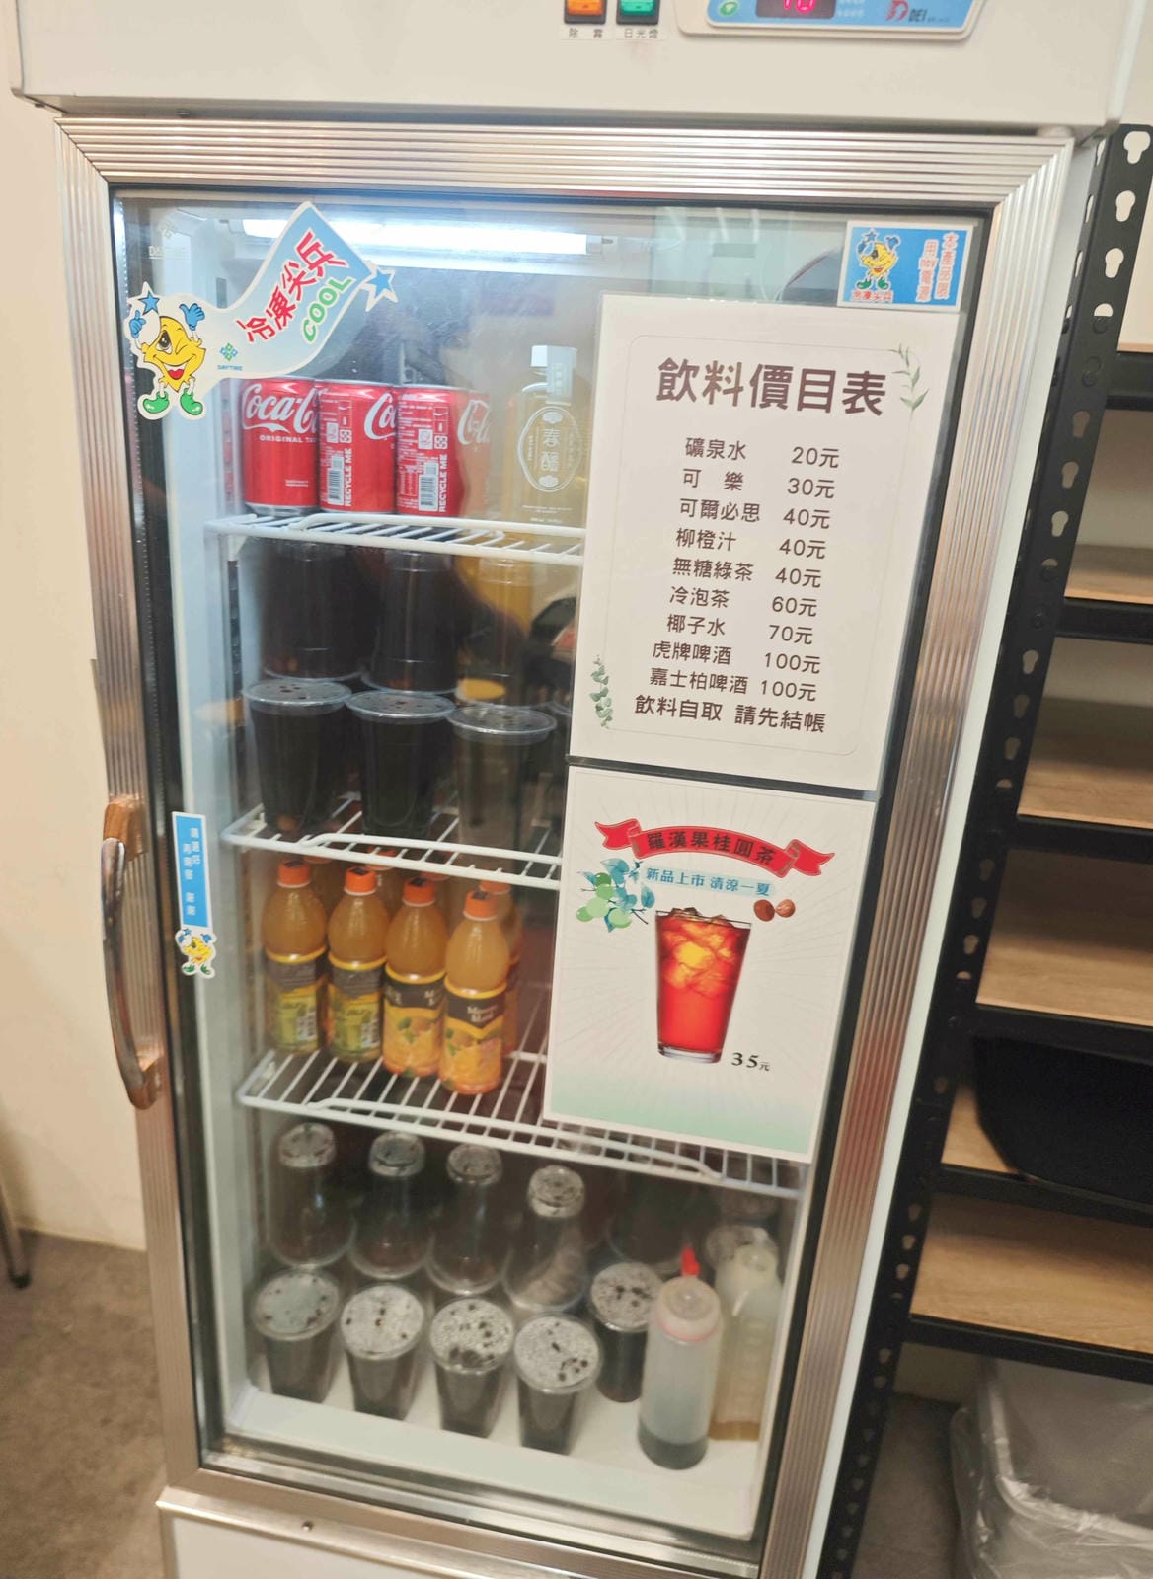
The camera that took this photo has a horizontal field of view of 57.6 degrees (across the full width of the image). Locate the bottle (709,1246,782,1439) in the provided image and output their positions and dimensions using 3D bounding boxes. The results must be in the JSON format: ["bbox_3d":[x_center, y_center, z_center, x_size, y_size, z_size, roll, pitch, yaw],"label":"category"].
[{"bbox_3d":[0.188,0.610,1.162,0.065,0.222,0.065,8,19,13],"label":"bottle"}]

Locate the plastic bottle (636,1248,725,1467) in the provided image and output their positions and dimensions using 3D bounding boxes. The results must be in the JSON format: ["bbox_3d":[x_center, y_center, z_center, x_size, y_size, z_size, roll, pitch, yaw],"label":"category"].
[{"bbox_3d":[0.115,0.590,1.112,0.072,0.258,0.072,7,19,8],"label":"plastic bottle"}]

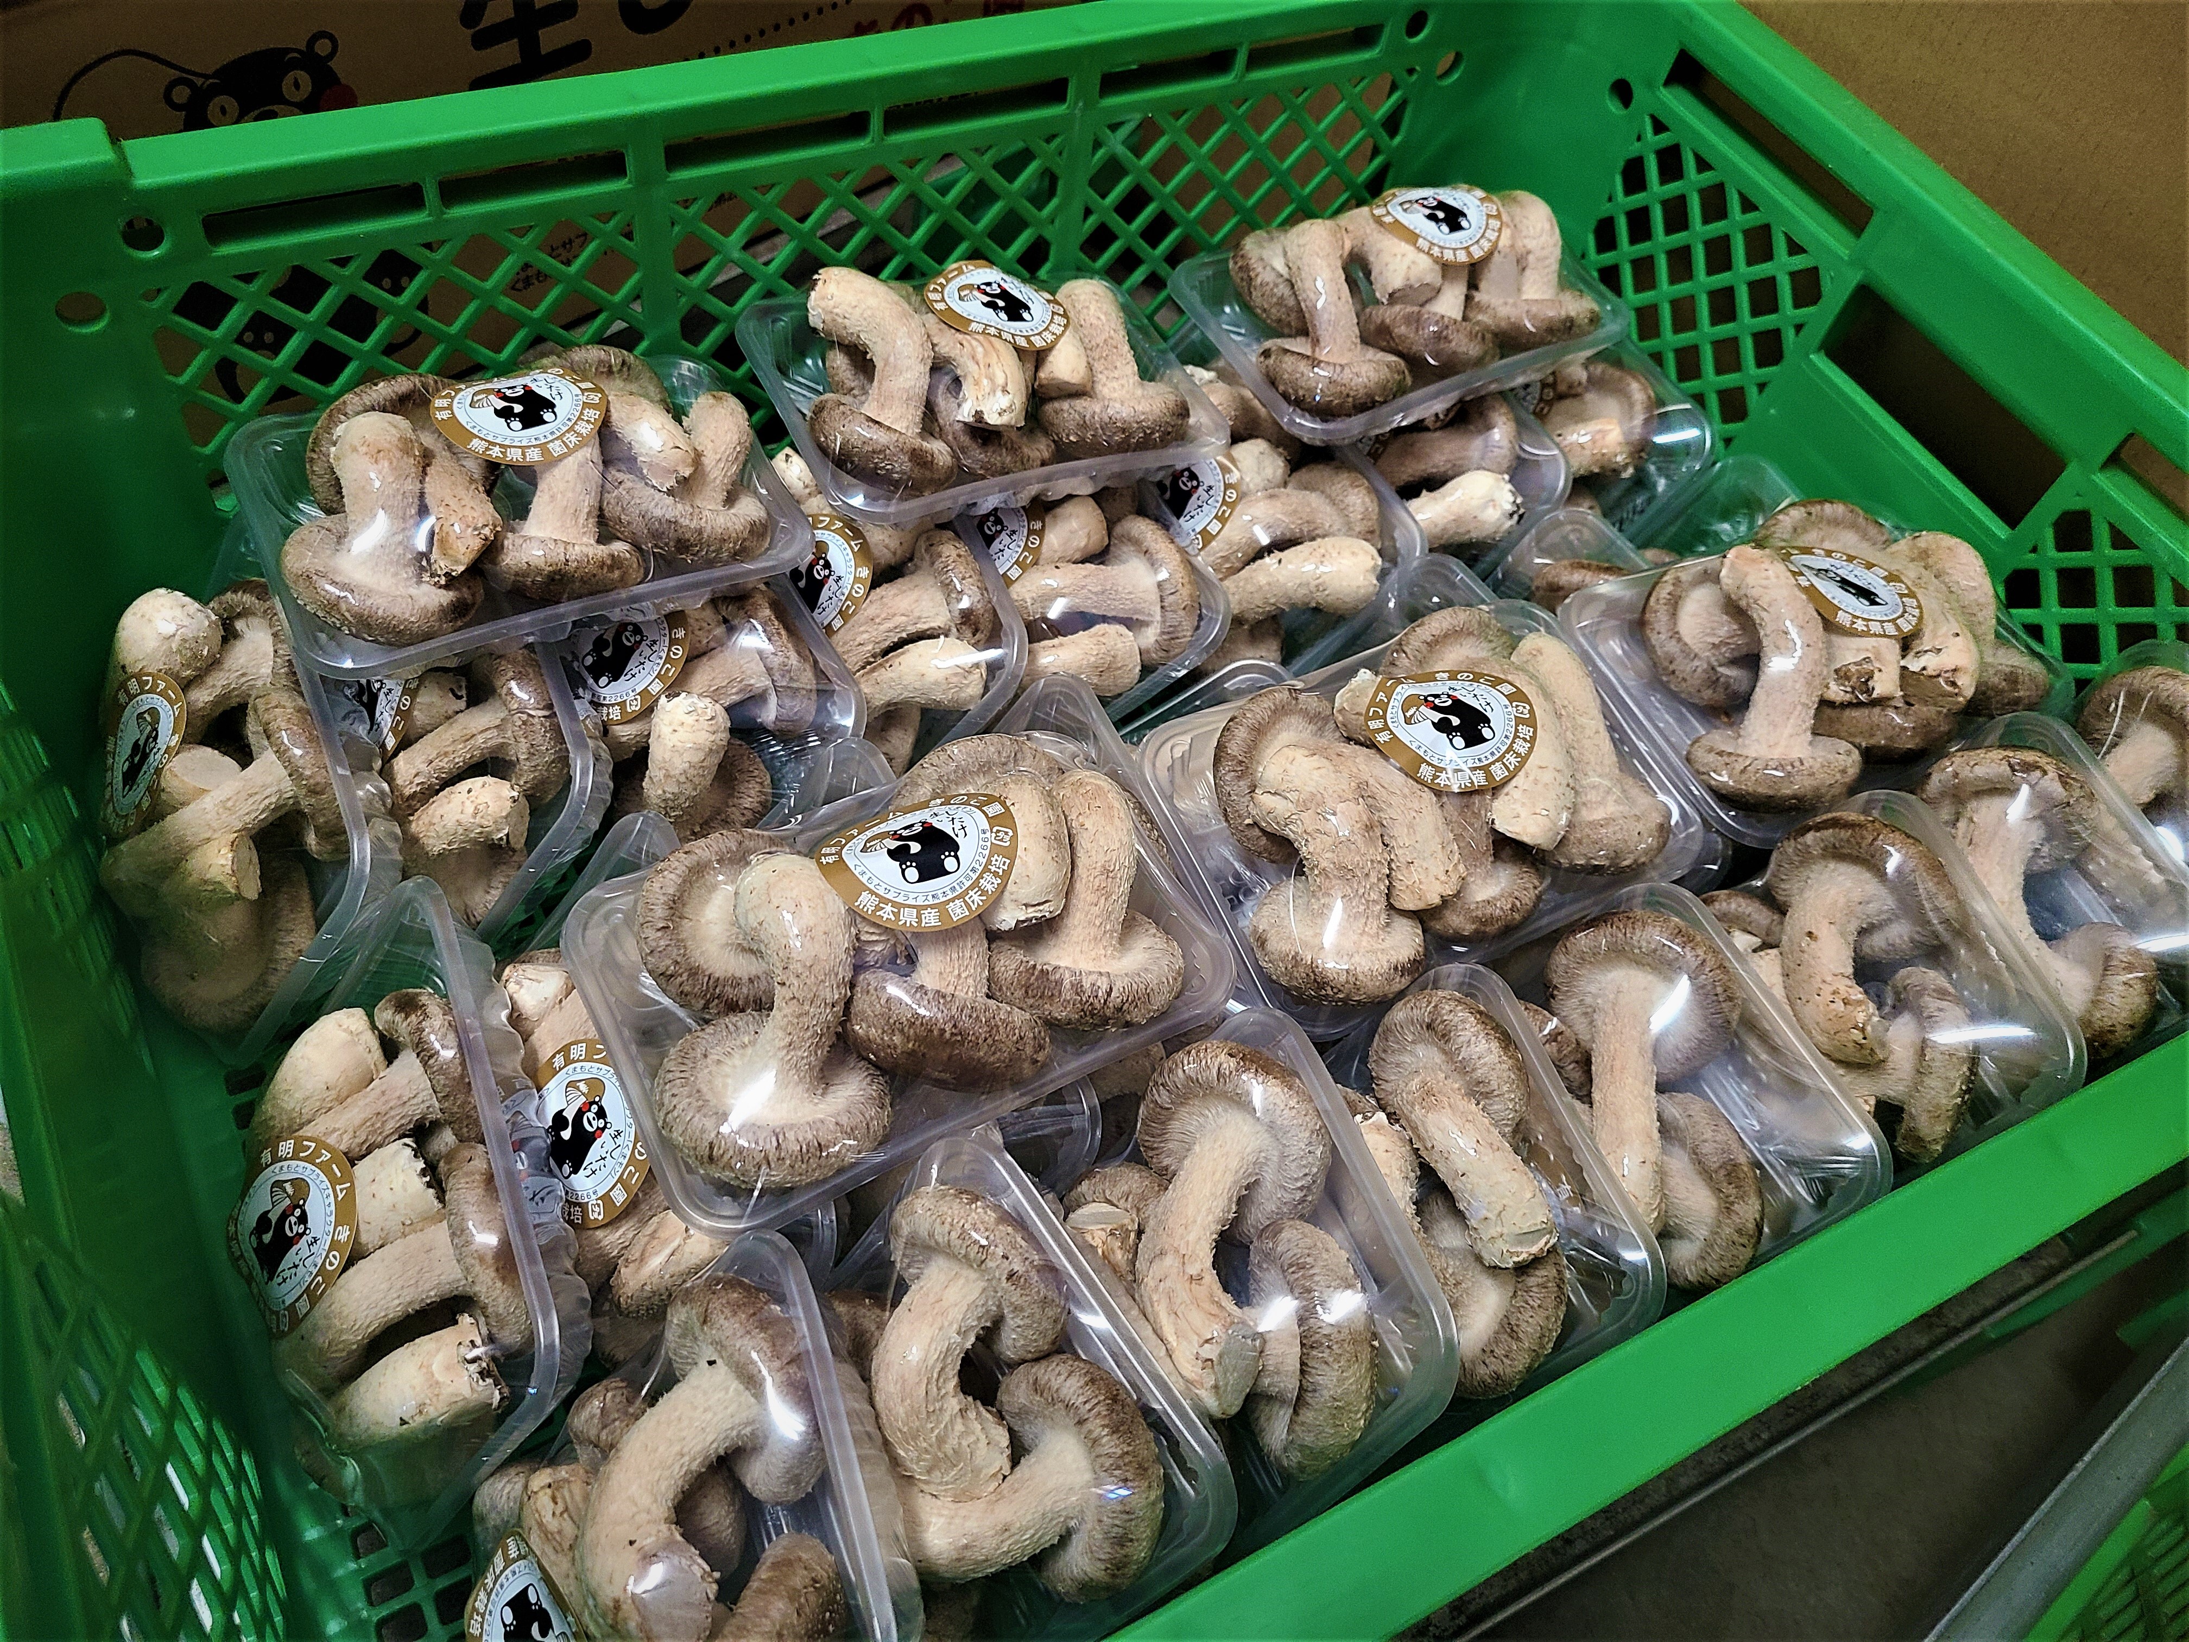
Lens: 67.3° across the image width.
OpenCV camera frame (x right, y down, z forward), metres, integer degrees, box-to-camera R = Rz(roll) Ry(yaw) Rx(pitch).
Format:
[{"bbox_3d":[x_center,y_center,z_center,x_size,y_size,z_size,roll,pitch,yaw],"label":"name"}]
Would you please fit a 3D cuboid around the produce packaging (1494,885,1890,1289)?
[{"bbox_3d":[0.118,0.078,0.395,0.054,0.126,0.084,-14,63,-49],"label":"produce packaging"}]

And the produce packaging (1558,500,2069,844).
[{"bbox_3d":[0.215,-0.049,0.487,0.132,0.058,0.094,-19,59,-17],"label":"produce packaging"}]

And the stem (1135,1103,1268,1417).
[{"bbox_3d":[0.021,0.087,0.325,0.021,0.019,0.055,3,79,31],"label":"stem"}]

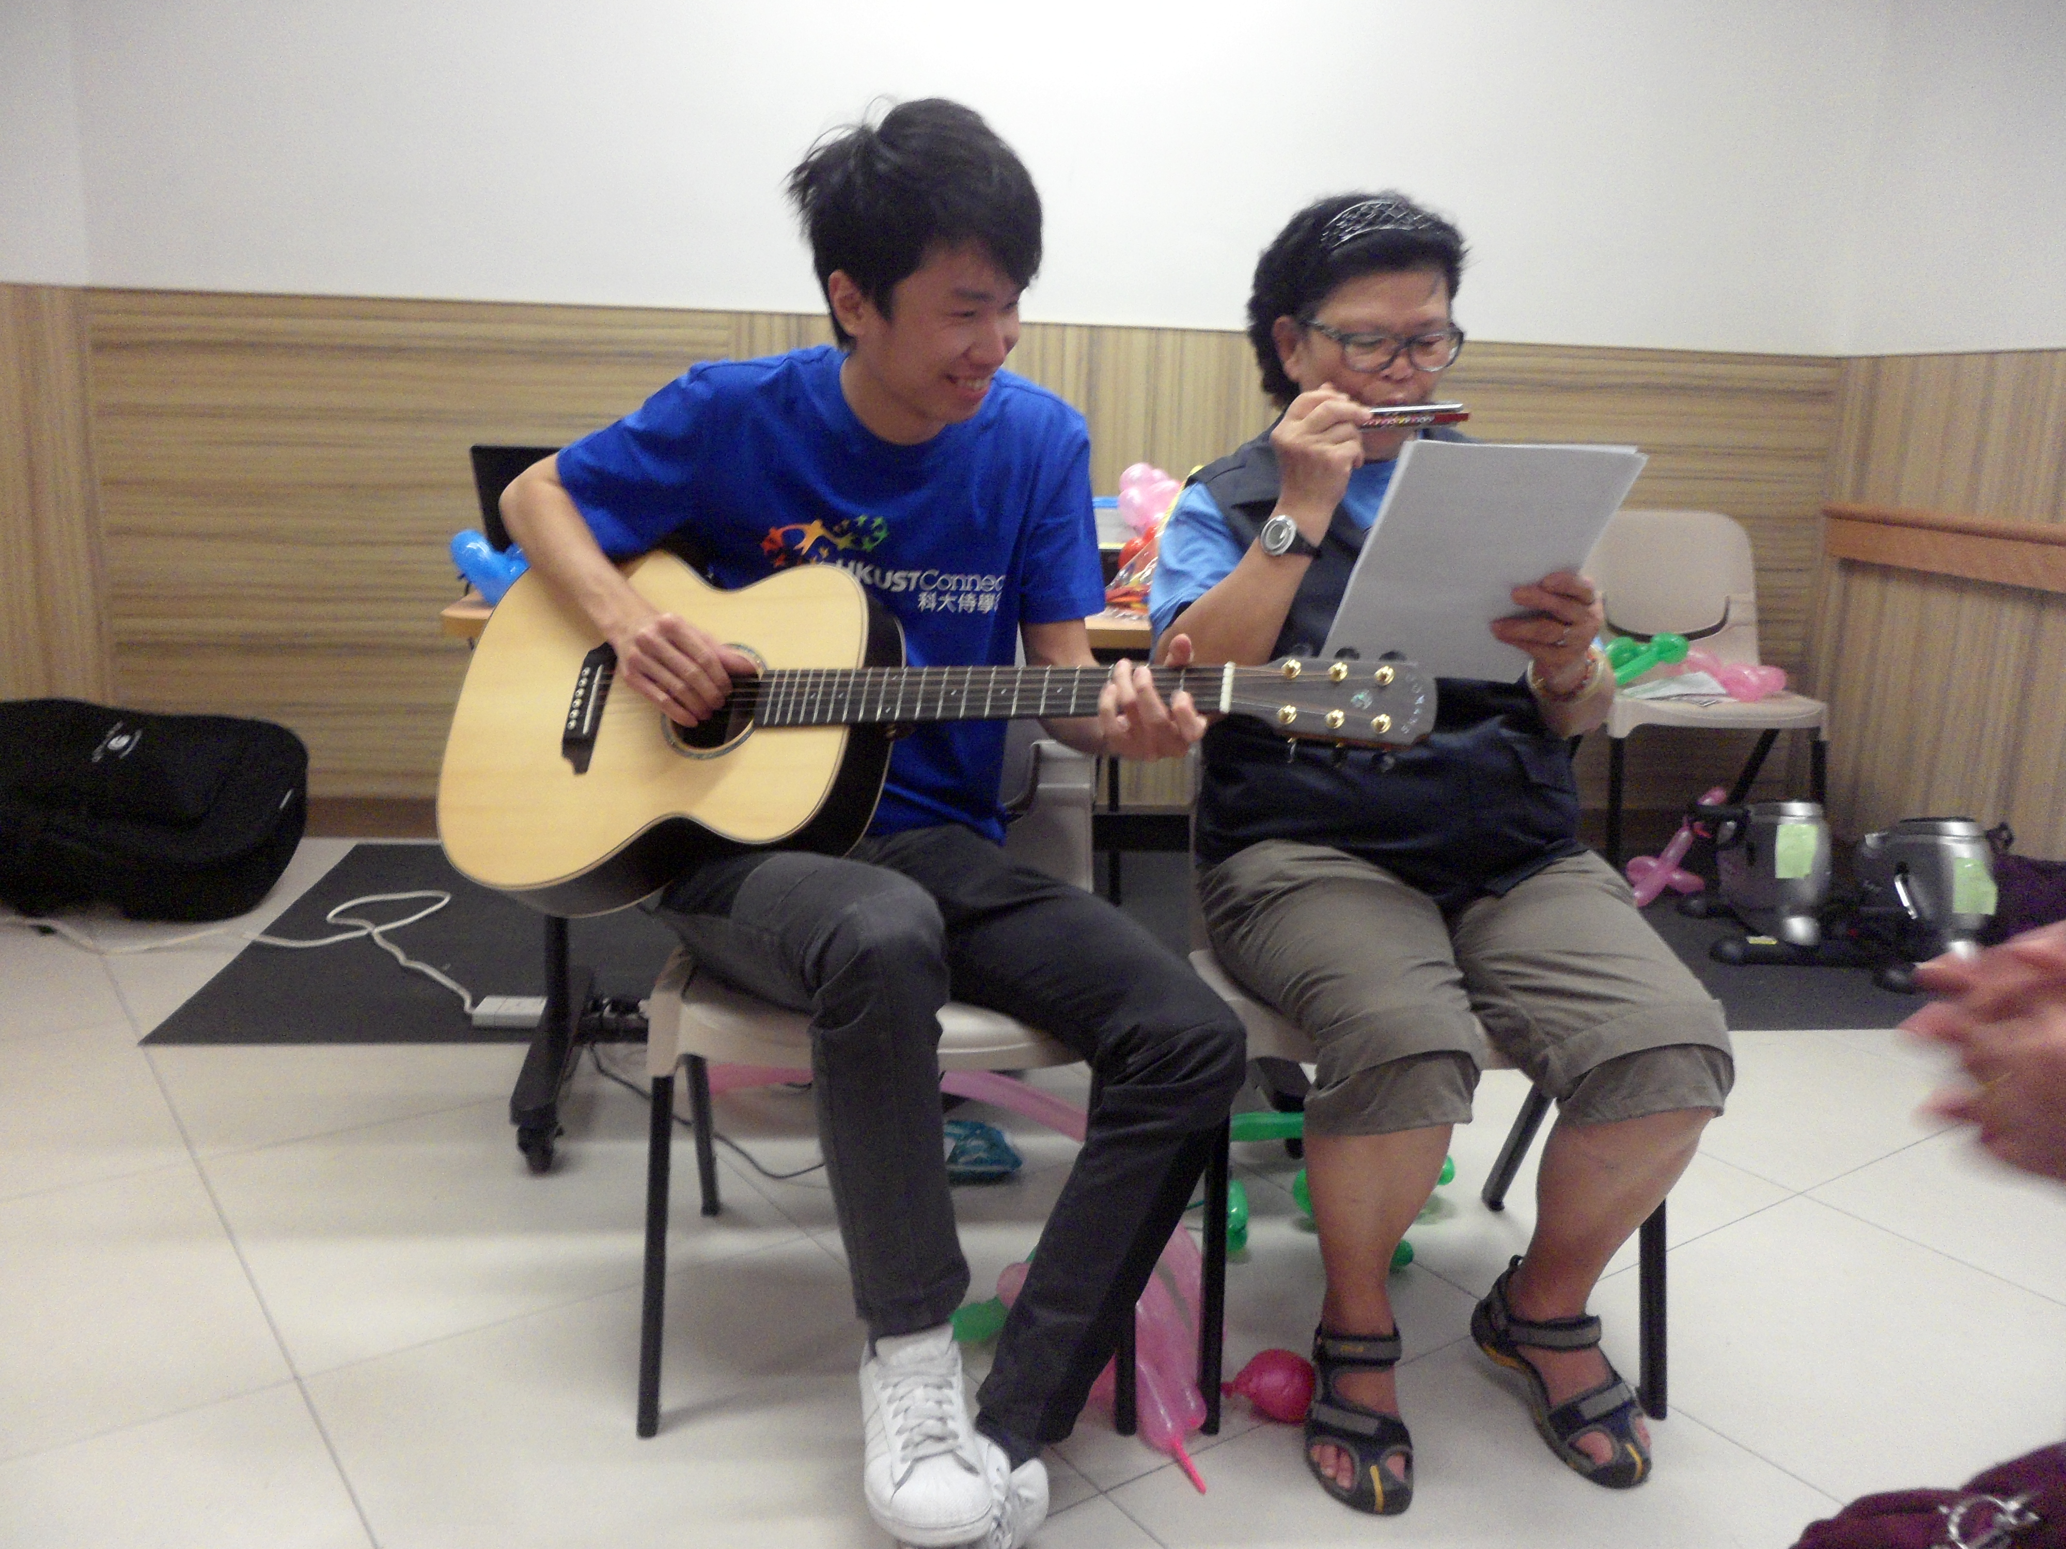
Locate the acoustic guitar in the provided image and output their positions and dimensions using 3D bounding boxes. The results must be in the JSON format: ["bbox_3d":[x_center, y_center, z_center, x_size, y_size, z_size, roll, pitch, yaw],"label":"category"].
[{"bbox_3d":[-0.134,-0.049,1.534,1.012,0.393,0.117,0,-23,23],"label":"acoustic guitar"}]

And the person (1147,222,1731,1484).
[{"bbox_3d":[0.377,0.028,1.695,0.525,1.250,0.590,0,12,-10],"label":"person"}]

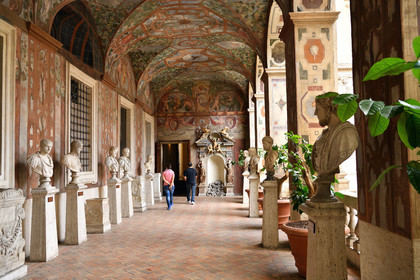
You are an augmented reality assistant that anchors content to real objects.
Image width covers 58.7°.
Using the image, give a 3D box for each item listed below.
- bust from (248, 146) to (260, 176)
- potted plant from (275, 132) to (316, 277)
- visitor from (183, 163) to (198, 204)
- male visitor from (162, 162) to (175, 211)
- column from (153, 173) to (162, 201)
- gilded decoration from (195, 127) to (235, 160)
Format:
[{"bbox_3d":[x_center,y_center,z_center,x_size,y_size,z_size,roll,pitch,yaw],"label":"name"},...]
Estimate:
[{"bbox_3d":[1.380,0.688,11.713,0.360,0.900,0.550,-1,-4,2],"label":"bust"},{"bbox_3d":[1.360,0.885,5.043,0.980,1.967,0.950,-1,-4,3],"label":"potted plant"},{"bbox_3d":[-0.791,1.796,15.463,0.560,1.720,0.420,-1,-4,2],"label":"visitor"},{"bbox_3d":[-1.529,1.729,14.044,0.460,1.700,0.450,-1,-4,2],"label":"male visitor"},{"bbox_3d":[-2.496,2.186,17.577,0.500,1.242,0.450,-1,-4,3],"label":"column"},{"bbox_3d":[0.237,0.209,19.491,1.950,1.722,0.500,-1,-4,3],"label":"gilded decoration"}]

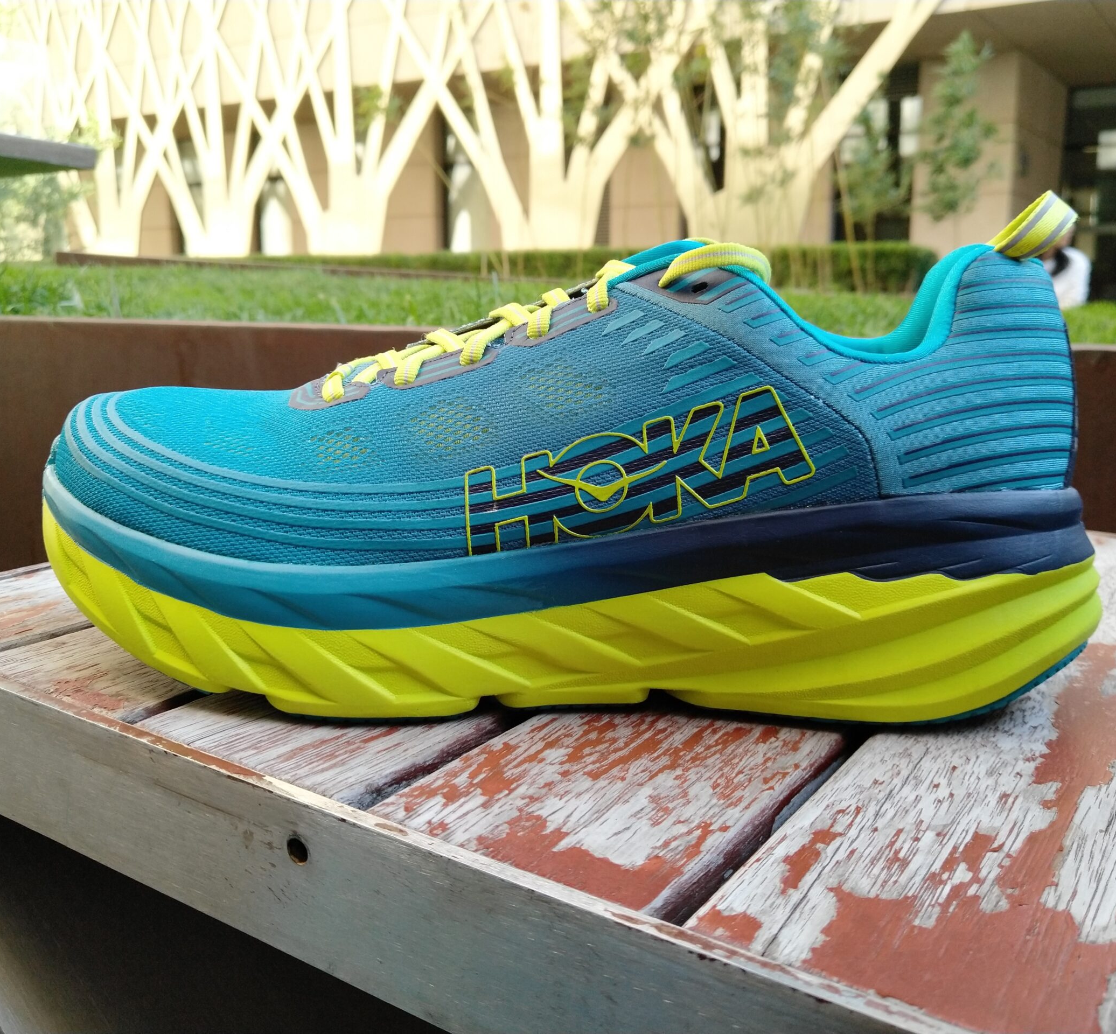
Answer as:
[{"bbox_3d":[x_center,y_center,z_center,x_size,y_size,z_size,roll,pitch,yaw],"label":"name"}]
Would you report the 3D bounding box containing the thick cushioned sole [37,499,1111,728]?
[{"bbox_3d":[0.000,0.017,0.318,0.303,0.050,0.115,1,13,4],"label":"thick cushioned sole"}]

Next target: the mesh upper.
[{"bbox_3d":[-0.004,-0.036,0.306,0.288,0.082,0.106,1,13,4],"label":"mesh upper"}]

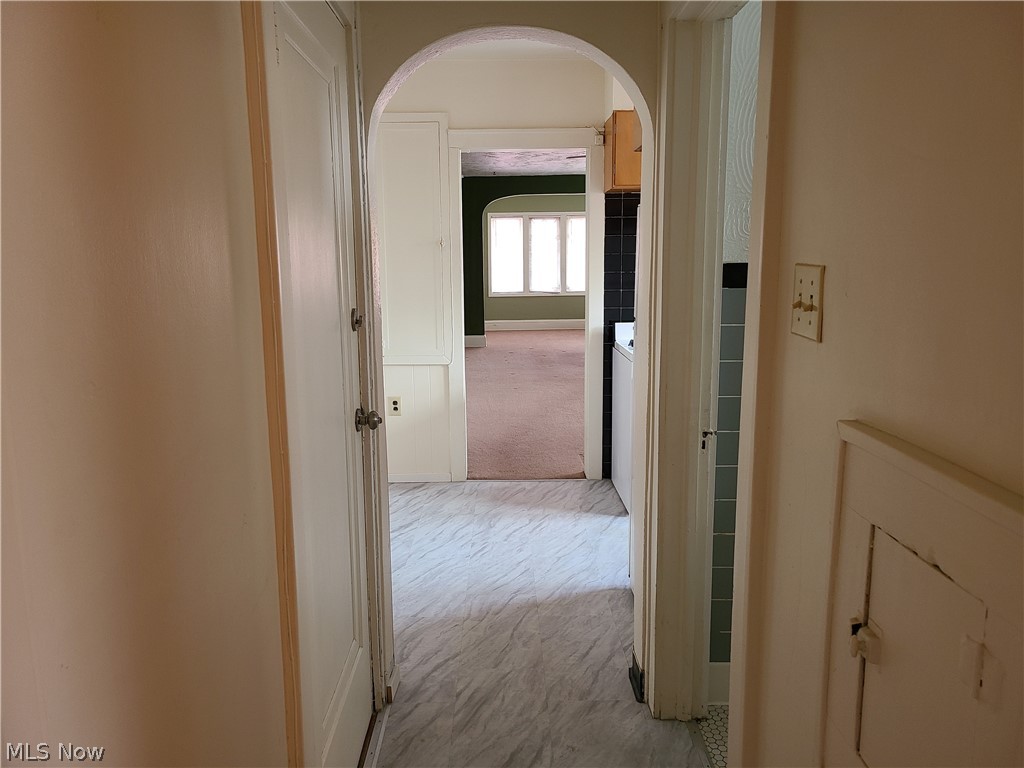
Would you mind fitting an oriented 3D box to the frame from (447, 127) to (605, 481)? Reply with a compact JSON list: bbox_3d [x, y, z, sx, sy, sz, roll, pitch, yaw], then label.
[{"bbox_3d":[0.087,-0.450,4.718,0.933,2.141,0.125,-1,10,0],"label":"frame"}]

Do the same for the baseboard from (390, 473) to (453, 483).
[{"bbox_3d":[-0.621,0.591,4.842,0.484,0.058,0.018,-1,10,0],"label":"baseboard"}]

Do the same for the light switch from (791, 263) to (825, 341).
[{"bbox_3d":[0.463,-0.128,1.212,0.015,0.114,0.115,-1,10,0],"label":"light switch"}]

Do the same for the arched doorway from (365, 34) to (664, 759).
[{"bbox_3d":[-0.004,0.004,2.346,0.840,2.035,0.145,-1,10,0],"label":"arched doorway"}]

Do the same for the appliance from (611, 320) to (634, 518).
[{"bbox_3d":[0.973,0.169,4.444,0.680,1.000,0.680,-1,10,0],"label":"appliance"}]

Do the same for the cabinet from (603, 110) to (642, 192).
[{"bbox_3d":[0.861,-1.306,4.356,0.630,0.410,0.365,-1,10,0],"label":"cabinet"}]

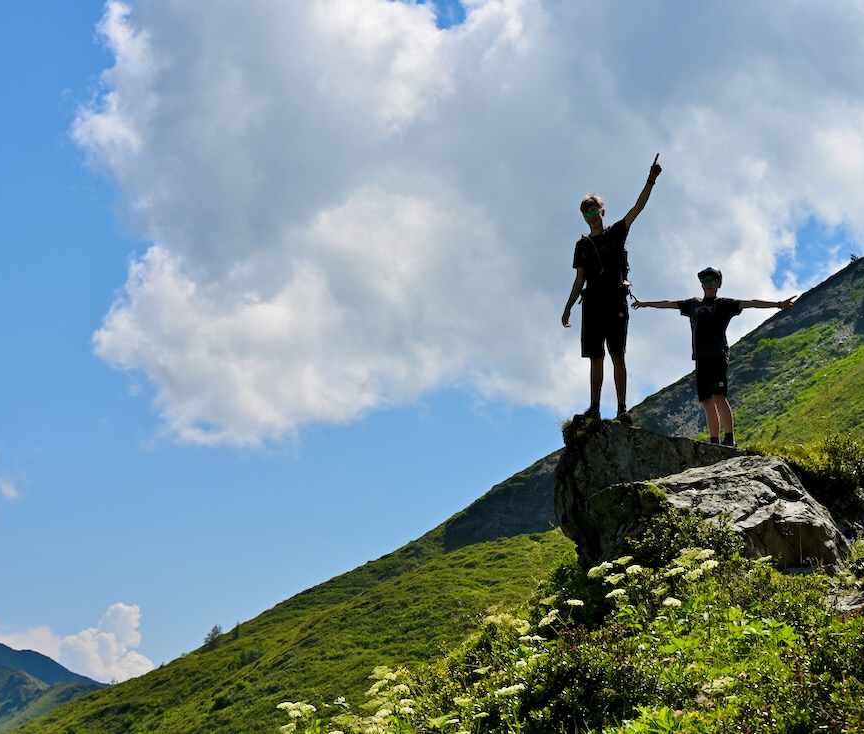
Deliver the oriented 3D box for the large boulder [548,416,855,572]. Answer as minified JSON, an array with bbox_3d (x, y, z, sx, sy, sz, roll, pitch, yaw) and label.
[{"bbox_3d":[2.054,1.017,18.400,2.250,1.200,2.000,-2,-9,6],"label":"large boulder"}]

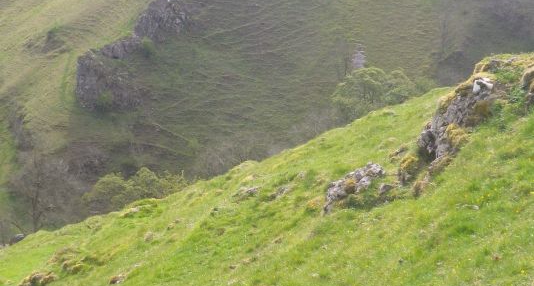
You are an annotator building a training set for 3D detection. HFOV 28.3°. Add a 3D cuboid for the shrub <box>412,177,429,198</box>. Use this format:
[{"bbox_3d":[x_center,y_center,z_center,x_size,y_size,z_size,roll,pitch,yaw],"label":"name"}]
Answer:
[{"bbox_3d":[2.612,0.757,18.000,0.270,0.350,0.270,0,4,0],"label":"shrub"}]

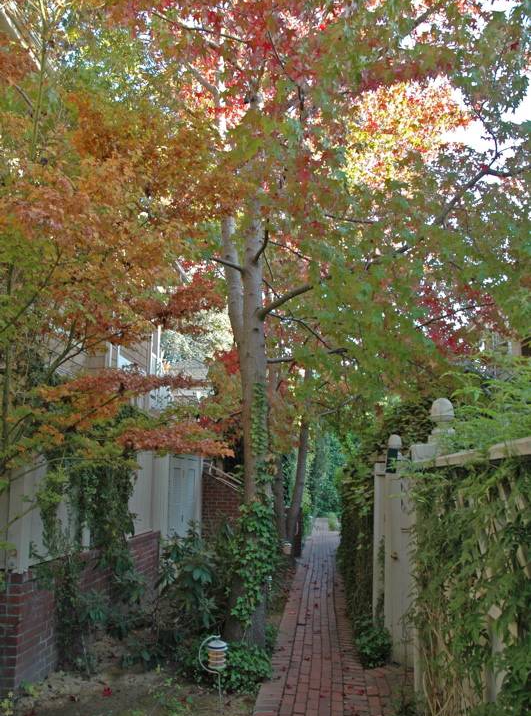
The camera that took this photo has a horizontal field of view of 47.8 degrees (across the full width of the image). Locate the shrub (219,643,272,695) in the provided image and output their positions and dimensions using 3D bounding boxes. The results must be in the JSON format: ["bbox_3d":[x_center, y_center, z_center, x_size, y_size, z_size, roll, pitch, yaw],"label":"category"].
[{"bbox_3d":[-0.158,2.570,4.970,0.440,0.260,0.480,1,-11,0],"label":"shrub"}]

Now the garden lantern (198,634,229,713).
[{"bbox_3d":[-0.377,2.288,4.370,0.200,0.465,0.145,1,-11,0],"label":"garden lantern"}]

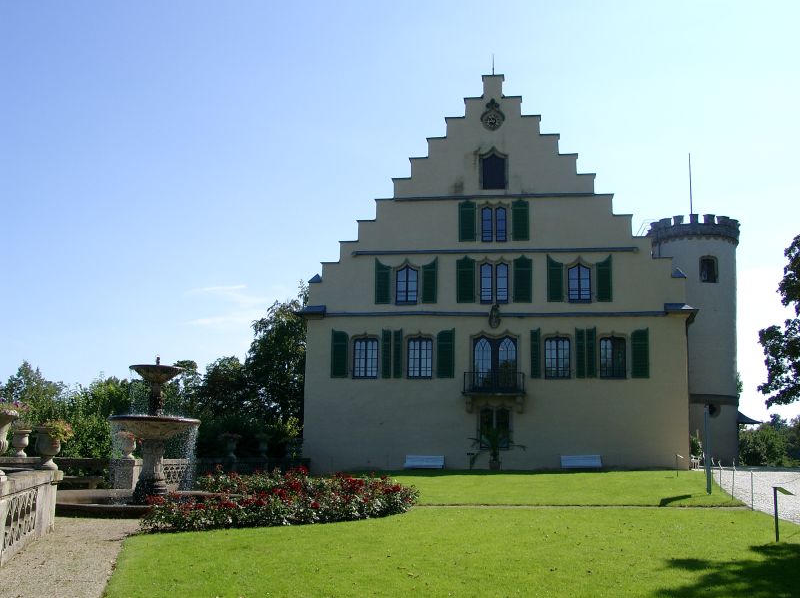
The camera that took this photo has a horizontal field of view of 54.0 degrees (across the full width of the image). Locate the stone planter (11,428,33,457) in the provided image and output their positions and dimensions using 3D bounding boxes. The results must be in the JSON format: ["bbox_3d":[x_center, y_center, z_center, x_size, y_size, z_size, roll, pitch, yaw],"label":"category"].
[{"bbox_3d":[-9.433,3.610,19.600,0.489,0.675,0.489,1,-9,0],"label":"stone planter"}]

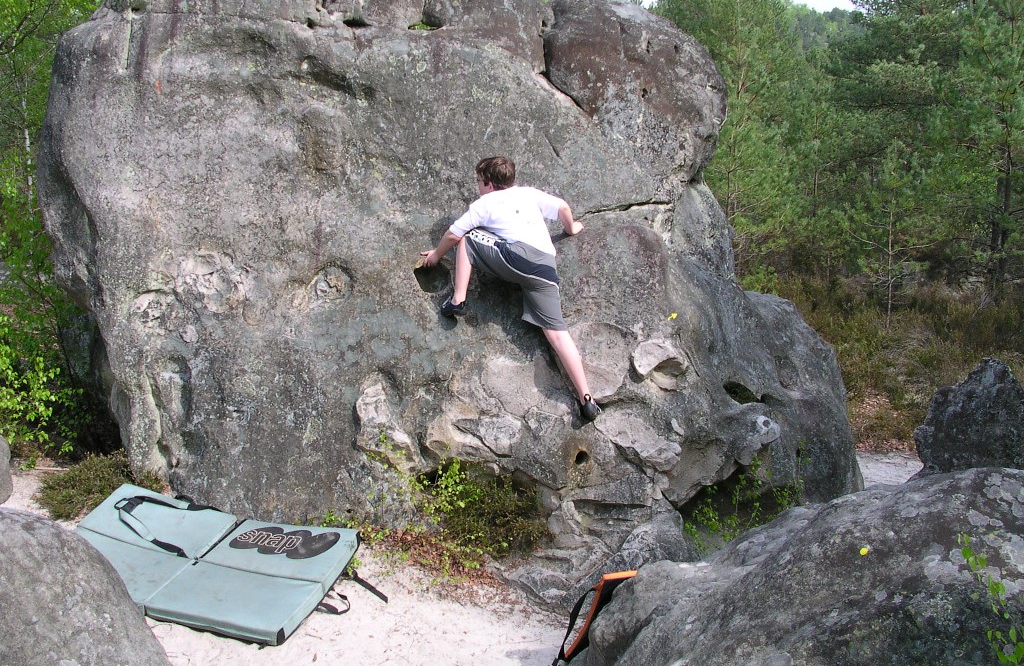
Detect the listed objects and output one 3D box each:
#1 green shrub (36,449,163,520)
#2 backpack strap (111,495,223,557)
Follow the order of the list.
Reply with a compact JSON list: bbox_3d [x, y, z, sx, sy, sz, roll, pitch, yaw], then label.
[{"bbox_3d":[-2.337,0.870,6.200,0.700,0.320,0.520,-3,10,-18],"label":"green shrub"},{"bbox_3d":[-1.725,0.964,5.480,0.530,0.090,0.420,9,13,6],"label":"backpack strap"}]

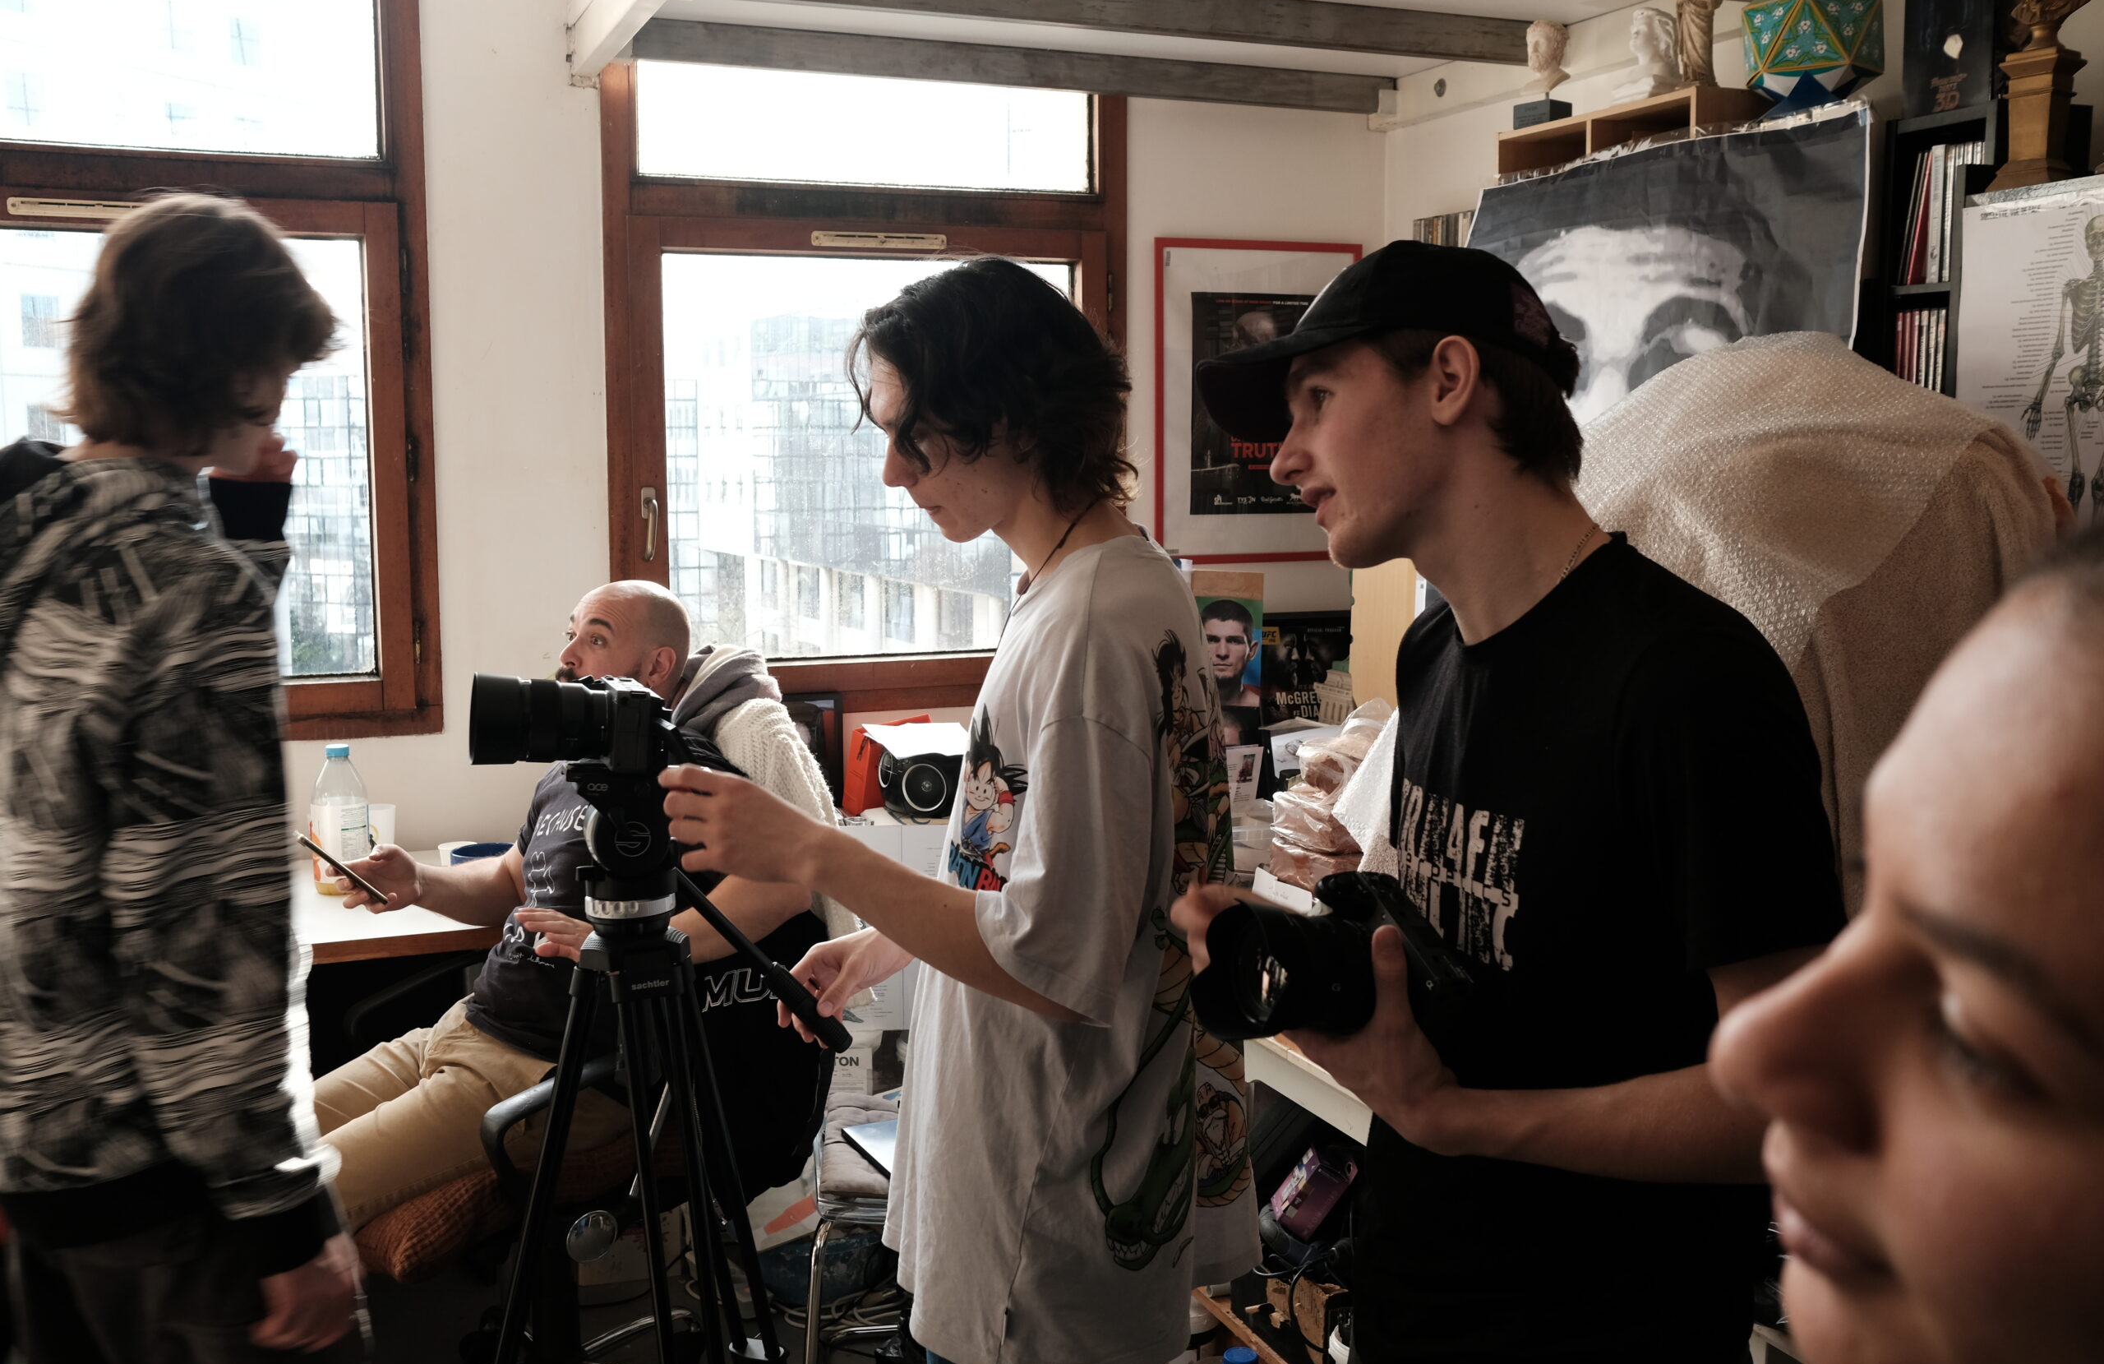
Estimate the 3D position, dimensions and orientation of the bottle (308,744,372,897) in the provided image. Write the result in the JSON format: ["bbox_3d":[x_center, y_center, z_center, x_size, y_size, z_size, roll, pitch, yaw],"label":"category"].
[{"bbox_3d":[-1.268,0.240,3.634,0.103,0.264,0.103,-3,7,-23],"label":"bottle"}]

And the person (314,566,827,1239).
[{"bbox_3d":[-0.849,0.499,3.179,0.900,1.270,0.630,-5,8,-38],"label":"person"}]

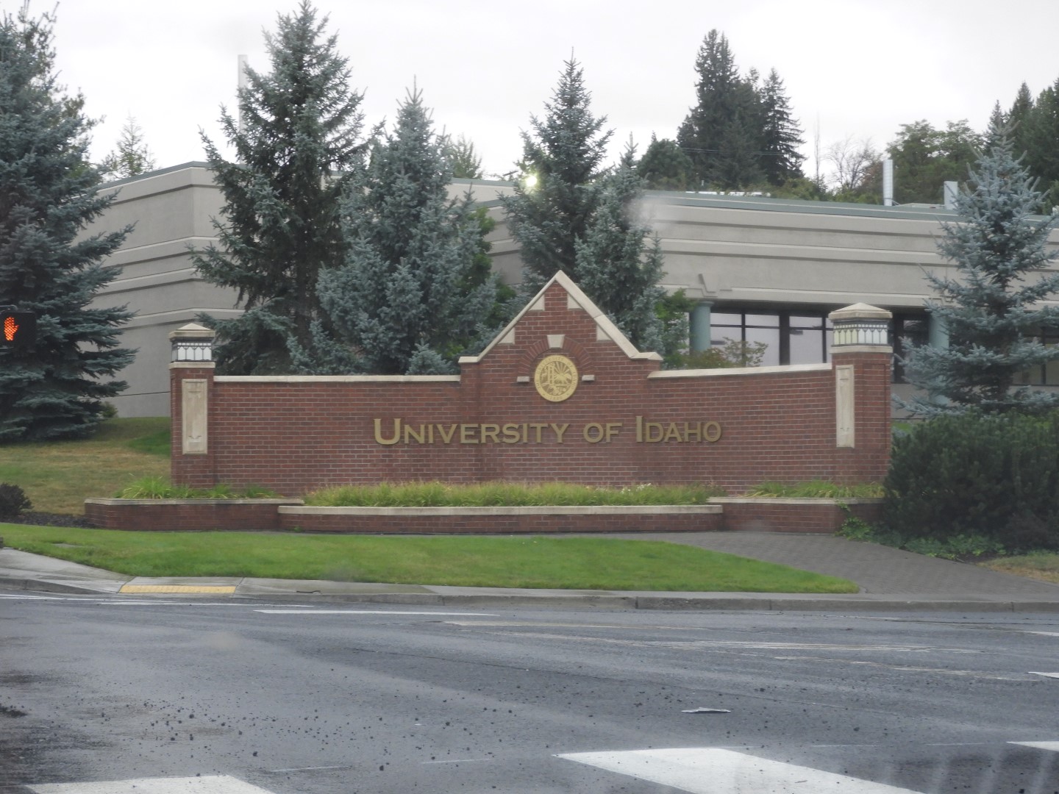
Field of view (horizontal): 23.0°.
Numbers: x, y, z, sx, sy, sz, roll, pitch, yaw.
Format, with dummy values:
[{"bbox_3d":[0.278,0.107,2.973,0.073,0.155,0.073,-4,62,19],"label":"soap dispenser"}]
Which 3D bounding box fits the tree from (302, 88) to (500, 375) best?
[{"bbox_3d":[-2.226,-2.181,46.800,3.700,7.000,3.700,0,-1,0],"label":"tree"}]

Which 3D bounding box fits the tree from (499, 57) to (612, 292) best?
[{"bbox_3d":[0.795,-2.654,49.500,3.300,7.780,3.300,0,-1,0],"label":"tree"}]

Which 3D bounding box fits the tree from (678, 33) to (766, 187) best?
[{"bbox_3d":[14.667,-21.157,200.000,7.000,14.130,7.000,0,-1,0],"label":"tree"}]

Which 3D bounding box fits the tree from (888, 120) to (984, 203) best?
[{"bbox_3d":[25.644,-13.911,165.000,6.600,7.400,6.600,0,-1,0],"label":"tree"}]

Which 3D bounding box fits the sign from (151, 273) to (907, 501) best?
[{"bbox_3d":[0.000,-0.200,40.800,11.800,3.600,2.600,-1,-2,20],"label":"sign"}]

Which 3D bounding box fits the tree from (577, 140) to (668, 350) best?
[{"bbox_3d":[1.772,-1.697,47.000,2.300,5.920,2.300,0,-1,0],"label":"tree"}]

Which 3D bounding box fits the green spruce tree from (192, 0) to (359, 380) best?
[{"bbox_3d":[-4.326,-3.079,49.000,4.200,8.730,4.200,0,-1,0],"label":"green spruce tree"}]

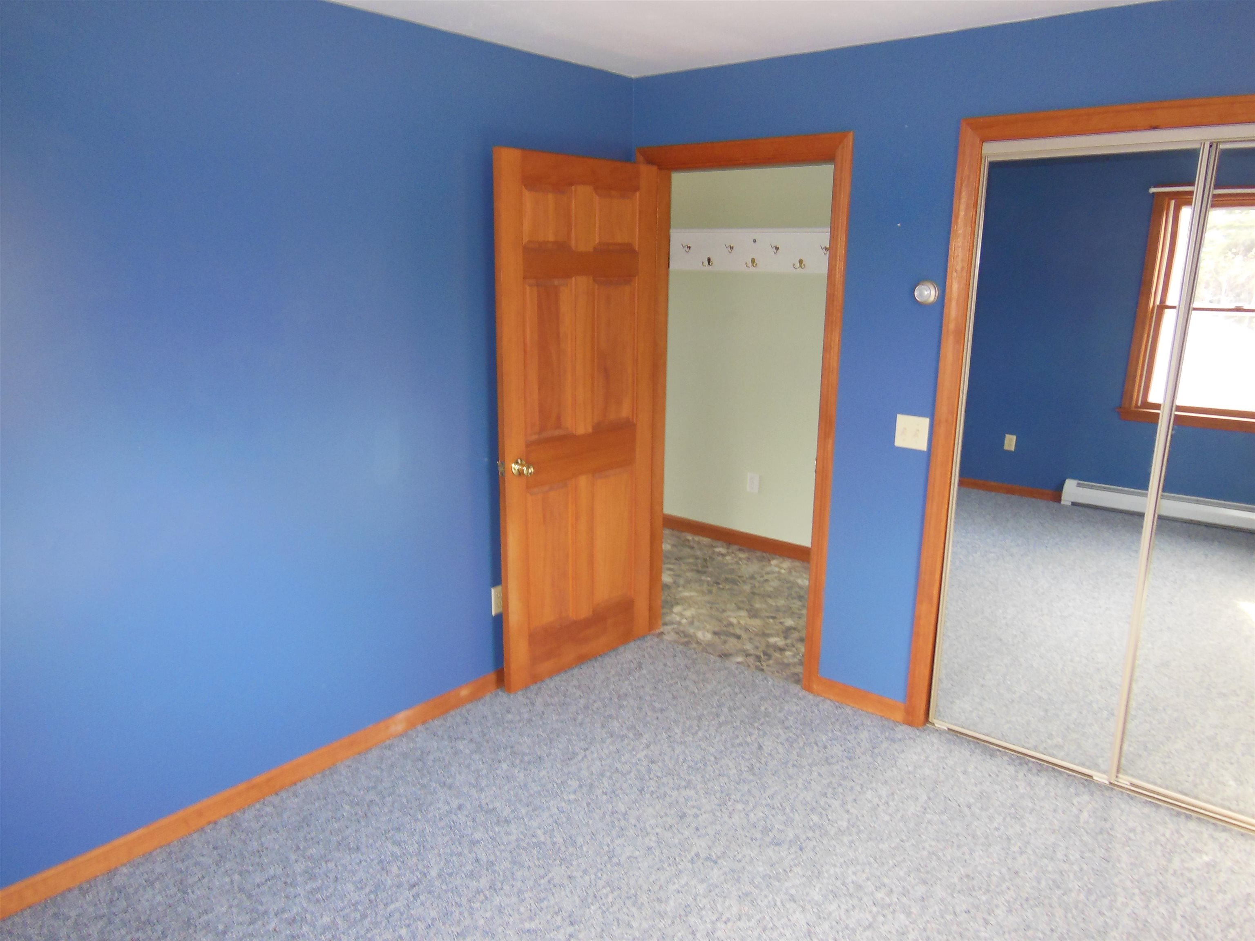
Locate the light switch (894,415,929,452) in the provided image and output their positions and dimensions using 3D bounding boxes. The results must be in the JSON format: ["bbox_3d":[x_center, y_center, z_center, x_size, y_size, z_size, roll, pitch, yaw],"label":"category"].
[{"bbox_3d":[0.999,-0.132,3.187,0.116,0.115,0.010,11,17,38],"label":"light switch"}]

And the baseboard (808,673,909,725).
[{"bbox_3d":[0.893,0.874,3.495,0.398,0.082,0.016,11,17,38],"label":"baseboard"}]

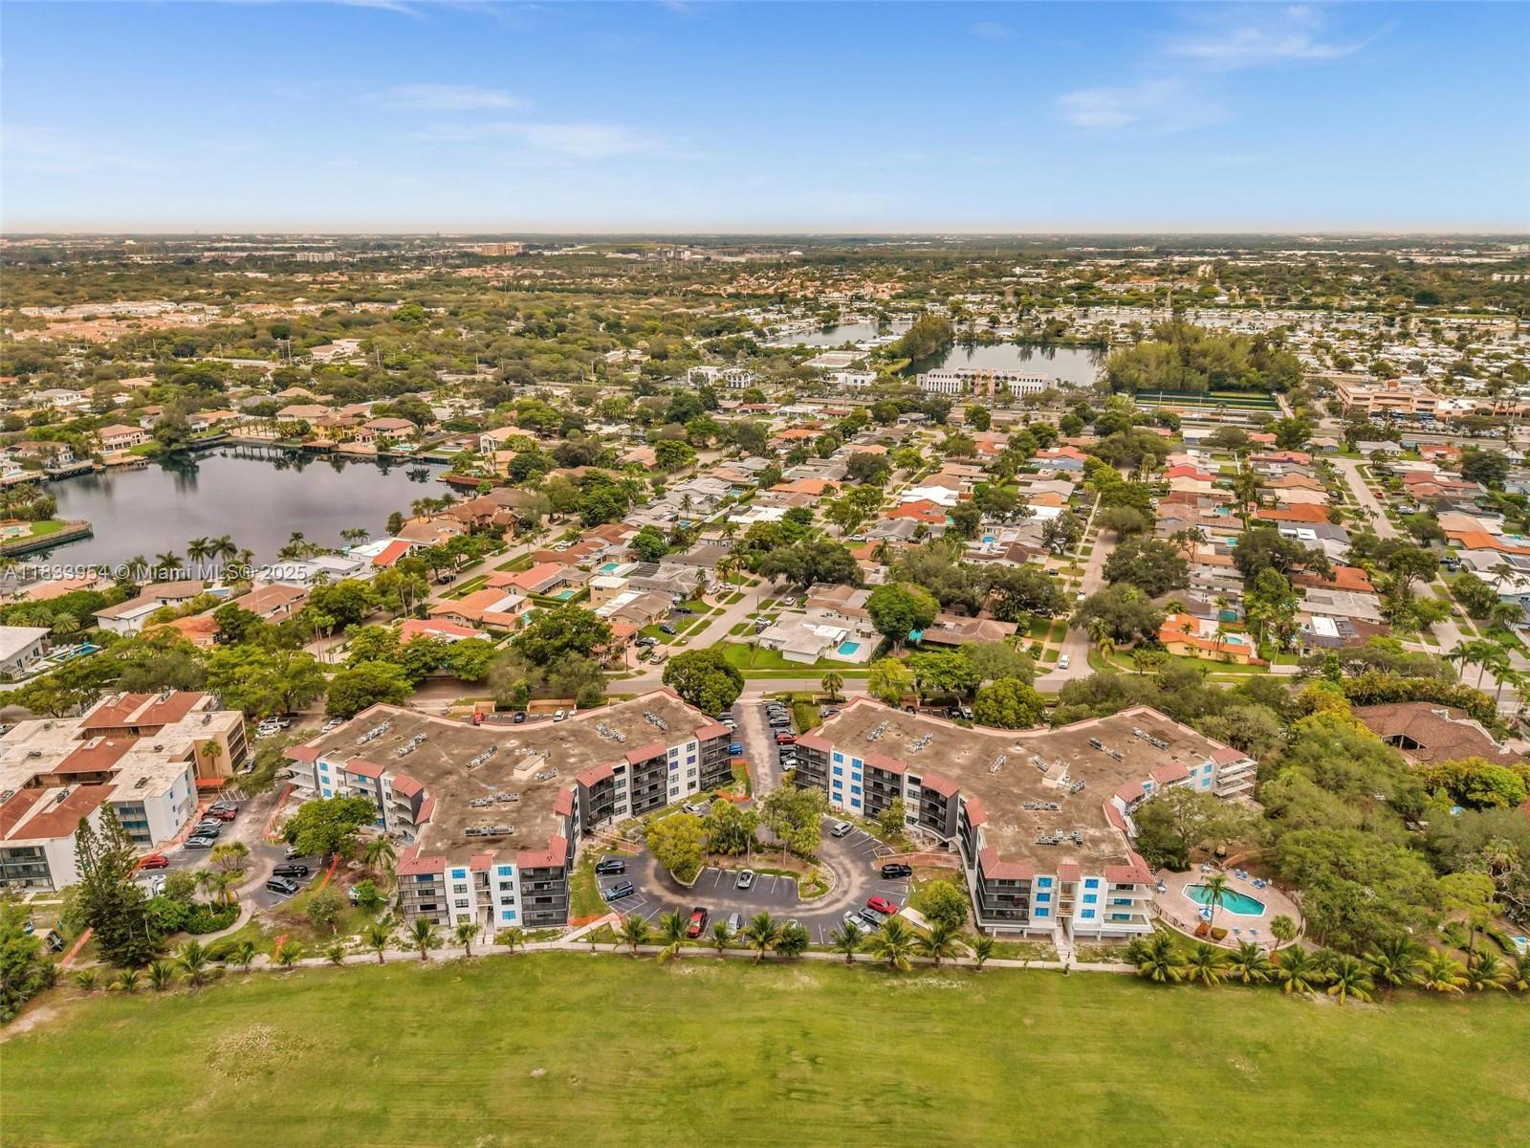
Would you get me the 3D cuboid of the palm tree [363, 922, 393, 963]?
[{"bbox_3d":[-54.271,52.186,149.500,3.900,6.430,3.900,0,18,0],"label":"palm tree"}]

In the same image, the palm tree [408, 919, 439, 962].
[{"bbox_3d":[-49.370,52.570,152.190,4.900,6.700,4.900,0,18,0],"label":"palm tree"}]

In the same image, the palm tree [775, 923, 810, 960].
[{"bbox_3d":[4.010,52.890,153.970,5.100,5.000,5.100,0,18,0],"label":"palm tree"}]

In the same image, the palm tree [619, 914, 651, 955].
[{"bbox_3d":[-18.444,51.639,151.242,5.000,6.400,5.000,0,18,0],"label":"palm tree"}]

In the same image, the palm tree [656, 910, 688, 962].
[{"bbox_3d":[-12.790,51.277,150.792,4.700,7.370,4.700,0,18,0],"label":"palm tree"}]

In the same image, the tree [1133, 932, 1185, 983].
[{"bbox_3d":[55.770,53.630,148.720,7.200,6.800,7.200,0,18,0],"label":"tree"}]

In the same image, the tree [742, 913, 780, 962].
[{"bbox_3d":[-0.600,52.310,152.520,6.000,7.000,6.000,0,18,0],"label":"tree"}]

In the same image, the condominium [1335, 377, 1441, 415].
[{"bbox_3d":[357.621,-100.079,611.607,43.200,11.230,50.000,7,19,19],"label":"condominium"}]

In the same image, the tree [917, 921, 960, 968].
[{"bbox_3d":[24.870,52.910,150.640,6.400,7.000,6.400,0,18,0],"label":"tree"}]

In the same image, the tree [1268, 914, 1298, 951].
[{"bbox_3d":[73.944,51.645,151.745,3.700,6.080,3.700,0,18,0],"label":"tree"}]

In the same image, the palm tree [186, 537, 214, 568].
[{"bbox_3d":[-166.074,-4.165,313.338,7.600,12.490,7.600,0,18,0],"label":"palm tree"}]

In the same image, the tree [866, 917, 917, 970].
[{"bbox_3d":[18.050,52.820,150.750,7.200,7.100,7.200,0,18,0],"label":"tree"}]

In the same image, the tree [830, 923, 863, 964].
[{"bbox_3d":[11.474,52.187,149.582,4.400,6.380,4.400,0,18,0],"label":"tree"}]

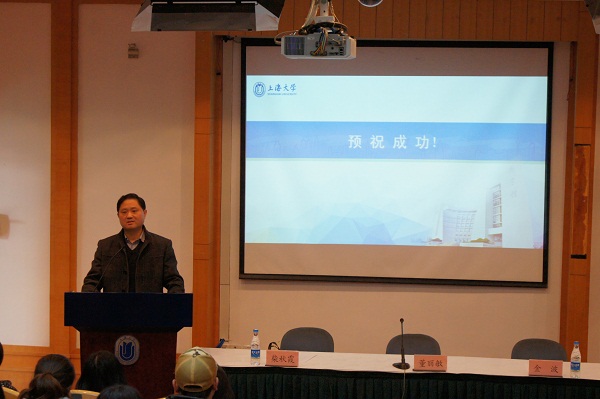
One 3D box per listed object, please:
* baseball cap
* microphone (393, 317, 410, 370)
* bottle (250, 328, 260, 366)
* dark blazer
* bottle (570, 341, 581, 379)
[{"bbox_3d":[-0.431,0.702,5.690,0.175,0.155,0.270,1,12,5],"label":"baseball cap"},{"bbox_3d":[0.629,0.882,8.428,0.110,0.300,0.140,1,4,7],"label":"microphone"},{"bbox_3d":[-0.273,0.908,8.412,0.062,0.225,0.062,1,4,0],"label":"bottle"},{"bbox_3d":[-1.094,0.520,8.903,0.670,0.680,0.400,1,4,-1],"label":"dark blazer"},{"bbox_3d":[1.652,0.952,8.158,0.062,0.225,0.062,1,4,0],"label":"bottle"}]

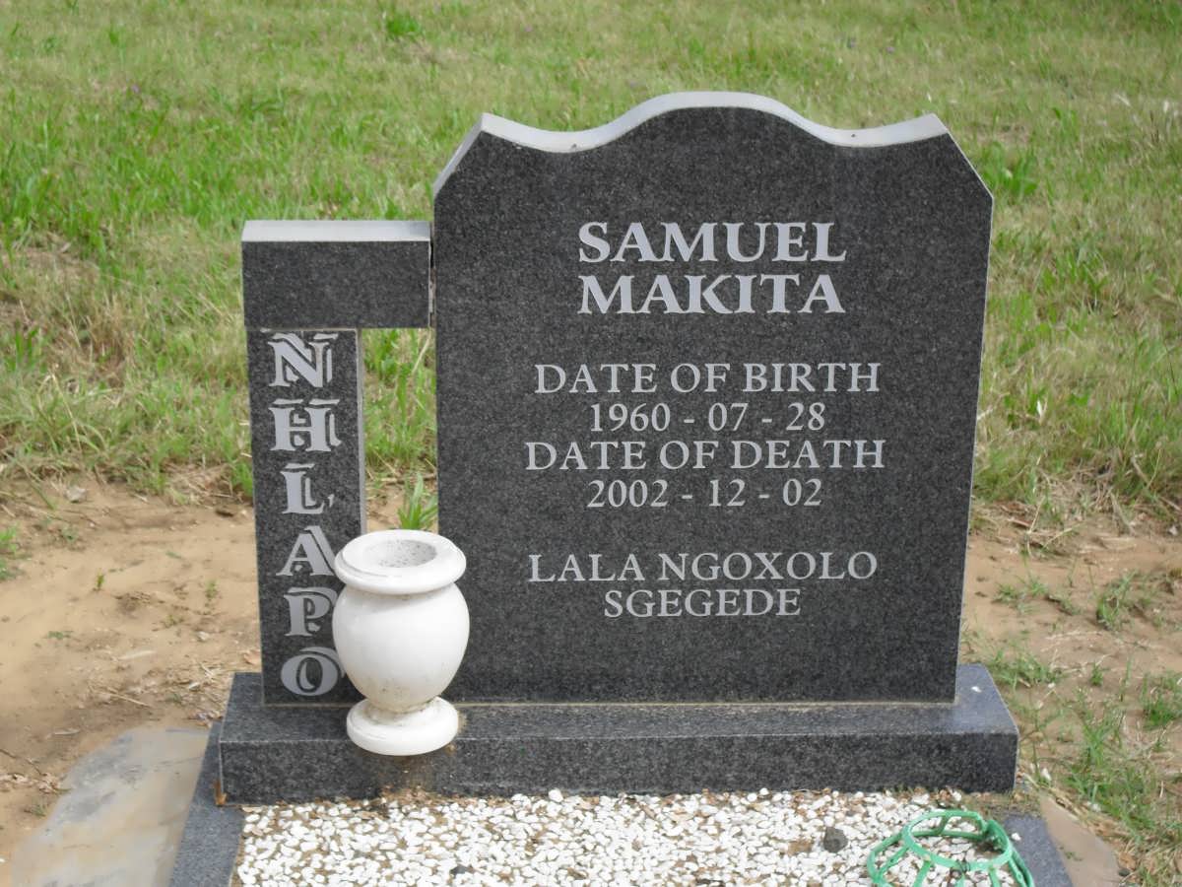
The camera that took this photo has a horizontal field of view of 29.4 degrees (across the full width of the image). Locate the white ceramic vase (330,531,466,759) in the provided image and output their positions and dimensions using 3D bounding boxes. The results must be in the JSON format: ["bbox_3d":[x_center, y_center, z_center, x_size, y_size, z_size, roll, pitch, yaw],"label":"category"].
[{"bbox_3d":[-0.213,0.226,2.533,0.154,0.219,0.154,0,21,-3],"label":"white ceramic vase"}]

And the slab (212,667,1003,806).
[{"bbox_3d":[0.031,0.340,2.660,0.909,0.079,0.177,0,21,-3],"label":"slab"}]

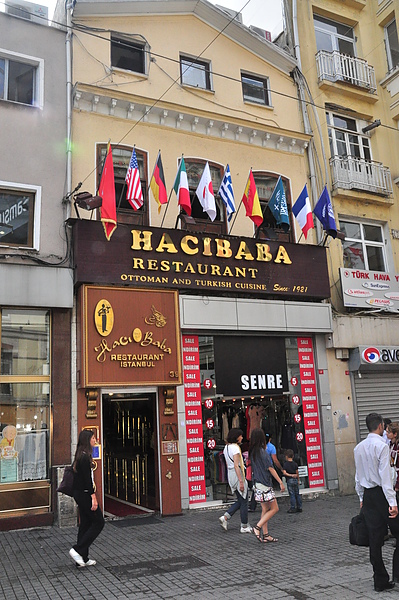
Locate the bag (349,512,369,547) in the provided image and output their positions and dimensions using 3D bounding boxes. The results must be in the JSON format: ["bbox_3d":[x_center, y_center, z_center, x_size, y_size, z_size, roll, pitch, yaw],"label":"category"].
[{"bbox_3d":[1.887,2.593,5.833,0.380,0.340,0.140,3,-13,-25],"label":"bag"}]

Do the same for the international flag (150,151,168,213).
[{"bbox_3d":[-0.730,-2.148,9.717,0.210,1.130,0.520,3,-13,-25],"label":"international flag"}]

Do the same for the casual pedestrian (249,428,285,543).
[{"bbox_3d":[0.967,2.729,7.770,0.500,1.590,0.440,1,-12,-16],"label":"casual pedestrian"}]

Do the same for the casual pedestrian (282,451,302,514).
[{"bbox_3d":[1.732,3.315,9.564,0.360,1.120,0.280,2,-13,-22],"label":"casual pedestrian"}]

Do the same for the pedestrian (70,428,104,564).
[{"bbox_3d":[-1.513,2.627,6.960,0.470,1.690,0.460,3,-13,-25],"label":"pedestrian"}]

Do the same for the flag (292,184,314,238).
[{"bbox_3d":[2.294,-1.842,11.085,0.210,1.110,0.520,3,-13,-25],"label":"flag"}]

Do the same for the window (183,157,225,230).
[{"bbox_3d":[0.131,-2.279,11.595,1.149,1.942,0.150,3,-13,-25],"label":"window"}]

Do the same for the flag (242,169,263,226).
[{"bbox_3d":[1.046,-1.982,10.216,0.208,1.109,0.554,7,-15,-40],"label":"flag"}]

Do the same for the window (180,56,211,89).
[{"bbox_3d":[-0.074,-5.389,12.289,0.800,0.820,0.150,3,-13,-25],"label":"window"}]

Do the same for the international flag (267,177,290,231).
[{"bbox_3d":[1.635,-1.925,10.588,0.208,1.109,0.554,7,-15,-40],"label":"international flag"}]

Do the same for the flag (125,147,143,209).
[{"bbox_3d":[-1.173,-2.157,9.508,0.210,1.180,0.520,3,-13,-25],"label":"flag"}]

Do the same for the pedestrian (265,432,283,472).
[{"bbox_3d":[1.374,3.273,10.014,0.420,1.420,0.320,-5,-12,10],"label":"pedestrian"}]

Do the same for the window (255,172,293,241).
[{"bbox_3d":[1.776,-2.197,12.371,1.085,1.933,0.150,3,-13,-25],"label":"window"}]

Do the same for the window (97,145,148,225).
[{"bbox_3d":[-1.611,-2.404,10.885,1.140,1.880,0.170,3,-13,-25],"label":"window"}]

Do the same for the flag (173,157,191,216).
[{"bbox_3d":[-0.309,-2.064,9.636,0.208,1.109,0.554,7,-15,-40],"label":"flag"}]

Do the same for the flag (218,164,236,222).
[{"bbox_3d":[0.585,-2.059,10.322,0.210,1.090,0.520,3,-13,-25],"label":"flag"}]

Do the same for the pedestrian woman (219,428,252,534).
[{"bbox_3d":[0.543,2.847,8.234,0.500,1.570,0.430,3,-13,-25],"label":"pedestrian woman"}]

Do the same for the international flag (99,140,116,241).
[{"bbox_3d":[-1.594,-1.860,9.066,0.208,1.594,0.742,7,-15,-40],"label":"international flag"}]

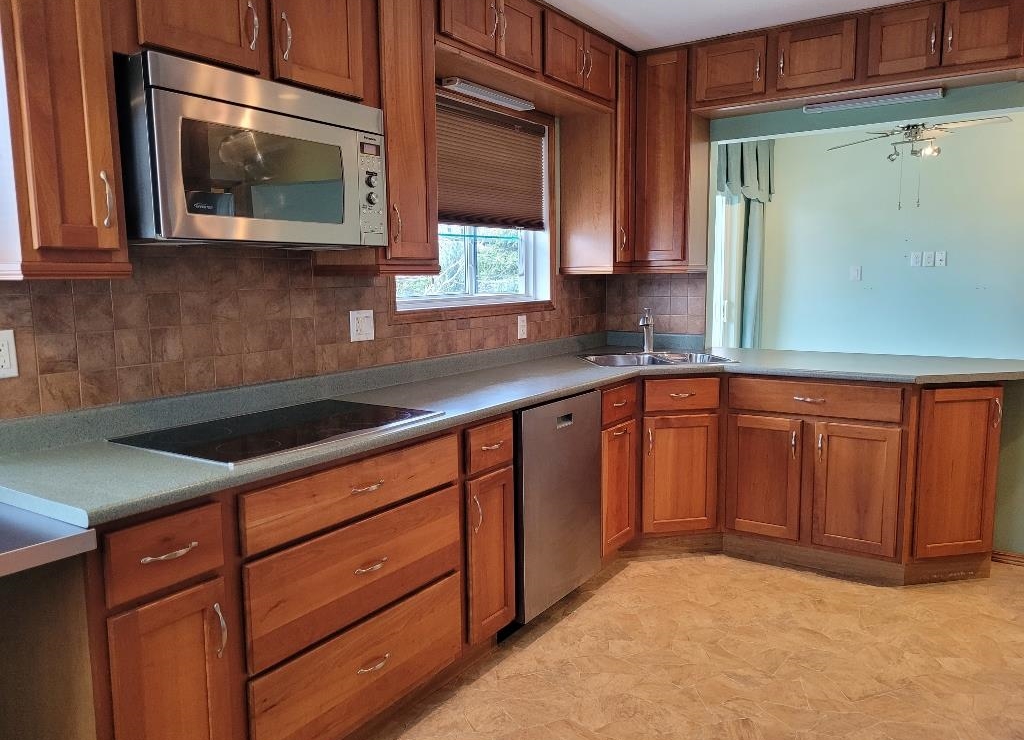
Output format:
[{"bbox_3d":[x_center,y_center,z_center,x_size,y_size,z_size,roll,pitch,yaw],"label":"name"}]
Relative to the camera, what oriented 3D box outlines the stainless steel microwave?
[{"bbox_3d":[-0.786,-0.571,2.211,0.425,0.423,0.760,4,9,34],"label":"stainless steel microwave"}]

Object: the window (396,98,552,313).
[{"bbox_3d":[-0.180,-0.744,3.536,0.130,0.894,1.171,4,9,34],"label":"window"}]

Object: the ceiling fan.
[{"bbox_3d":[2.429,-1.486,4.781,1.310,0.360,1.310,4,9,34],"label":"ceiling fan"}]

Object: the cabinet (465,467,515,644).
[{"bbox_3d":[-0.290,0.625,2.843,0.550,0.573,0.263,4,9,34],"label":"cabinet"}]

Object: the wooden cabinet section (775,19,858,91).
[{"bbox_3d":[1.454,-1.446,3.611,0.340,0.261,0.270,4,8,34],"label":"wooden cabinet section"}]

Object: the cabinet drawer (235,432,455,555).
[{"bbox_3d":[-0.596,0.314,2.286,0.460,0.157,0.810,4,9,34],"label":"cabinet drawer"}]

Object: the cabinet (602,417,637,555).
[{"bbox_3d":[0.259,0.513,3.629,0.550,0.570,0.321,4,9,34],"label":"cabinet"}]

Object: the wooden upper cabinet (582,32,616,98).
[{"bbox_3d":[0.285,-1.447,3.751,0.335,0.249,0.305,4,9,34],"label":"wooden upper cabinet"}]

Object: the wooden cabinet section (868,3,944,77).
[{"bbox_3d":[1.759,-1.429,3.407,0.293,0.258,0.270,4,8,34],"label":"wooden cabinet section"}]

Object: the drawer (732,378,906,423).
[{"bbox_3d":[1.482,0.110,3.672,0.743,0.149,0.450,4,9,34],"label":"drawer"}]

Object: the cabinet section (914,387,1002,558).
[{"bbox_3d":[1.823,0.407,3.364,0.359,0.709,0.380,-2,7,-8],"label":"cabinet section"}]

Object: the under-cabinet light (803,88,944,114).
[{"bbox_3d":[1.647,-1.229,3.522,0.590,0.040,0.100,4,9,34],"label":"under-cabinet light"}]

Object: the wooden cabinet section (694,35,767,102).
[{"bbox_3d":[1.130,-1.466,3.827,0.329,0.258,0.270,4,8,34],"label":"wooden cabinet section"}]

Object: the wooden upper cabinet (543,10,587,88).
[{"bbox_3d":[0.102,-1.413,3.490,0.335,0.254,0.327,4,9,34],"label":"wooden upper cabinet"}]

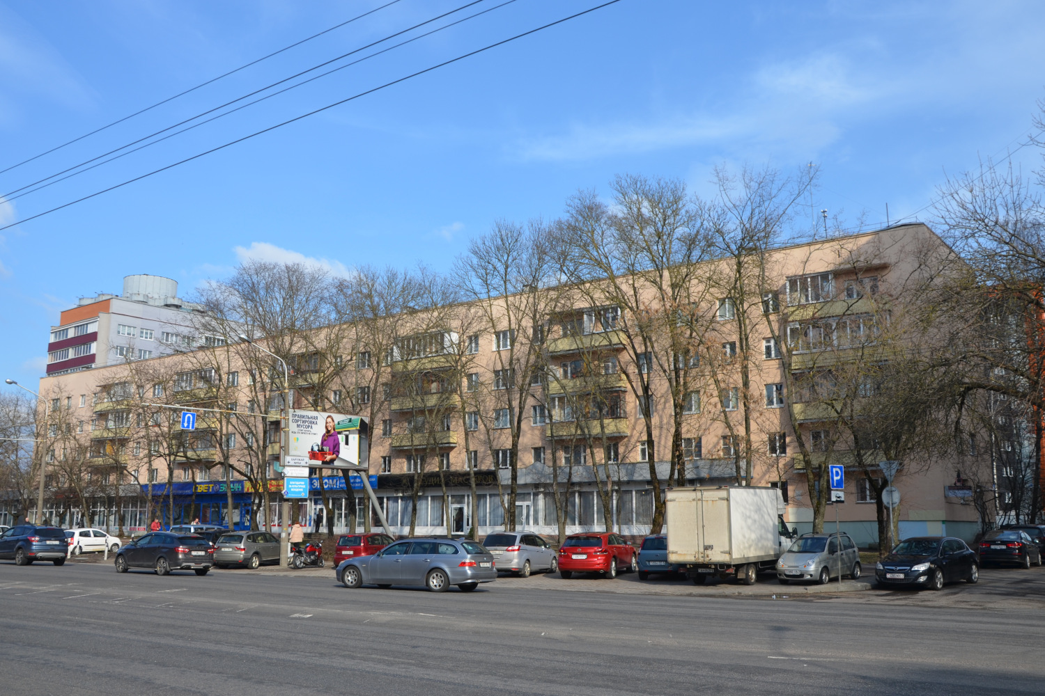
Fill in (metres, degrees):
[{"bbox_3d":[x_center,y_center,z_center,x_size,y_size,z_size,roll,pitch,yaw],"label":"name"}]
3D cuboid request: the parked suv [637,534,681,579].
[{"bbox_3d":[5.421,7.572,32.697,1.810,1.585,4.300,-4,-12,21],"label":"parked suv"}]

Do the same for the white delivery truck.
[{"bbox_3d":[7.221,6.307,30.343,2.130,3.070,6.100,-8,-13,34],"label":"white delivery truck"}]

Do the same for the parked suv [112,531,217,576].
[{"bbox_3d":[-13.283,7.595,33.337,4.424,1.537,1.785,-8,-14,35],"label":"parked suv"}]

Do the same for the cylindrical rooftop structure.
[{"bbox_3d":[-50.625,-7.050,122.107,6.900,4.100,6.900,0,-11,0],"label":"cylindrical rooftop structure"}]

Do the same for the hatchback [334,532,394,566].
[{"bbox_3d":[-6.944,9.167,40.786,1.691,1.550,4.083,-4,-12,17],"label":"hatchback"}]

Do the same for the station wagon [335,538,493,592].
[{"bbox_3d":[-3.109,6.285,26.203,4.843,1.491,1.846,-5,-12,25],"label":"station wagon"}]

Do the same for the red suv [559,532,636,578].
[{"bbox_3d":[2.832,7.579,33.082,1.905,1.610,4.800,-5,-12,22],"label":"red suv"}]

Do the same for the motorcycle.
[{"bbox_3d":[-9.202,8.911,38.968,0.780,1.220,2.120,-5,-12,25],"label":"motorcycle"}]

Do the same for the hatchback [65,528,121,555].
[{"bbox_3d":[-26.369,11.859,55.077,1.595,1.480,3.535,-8,-14,36],"label":"hatchback"}]

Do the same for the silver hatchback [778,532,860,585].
[{"bbox_3d":[9.582,6.792,29.081,1.495,1.495,3.497,-11,-15,43],"label":"silver hatchback"}]

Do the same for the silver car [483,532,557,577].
[{"bbox_3d":[-0.058,8.088,35.436,1.828,1.684,4.520,-5,-12,23],"label":"silver car"}]

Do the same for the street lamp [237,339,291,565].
[{"bbox_3d":[-11.491,4.644,39.871,0.450,9.950,3.350,-8,-13,34],"label":"street lamp"}]

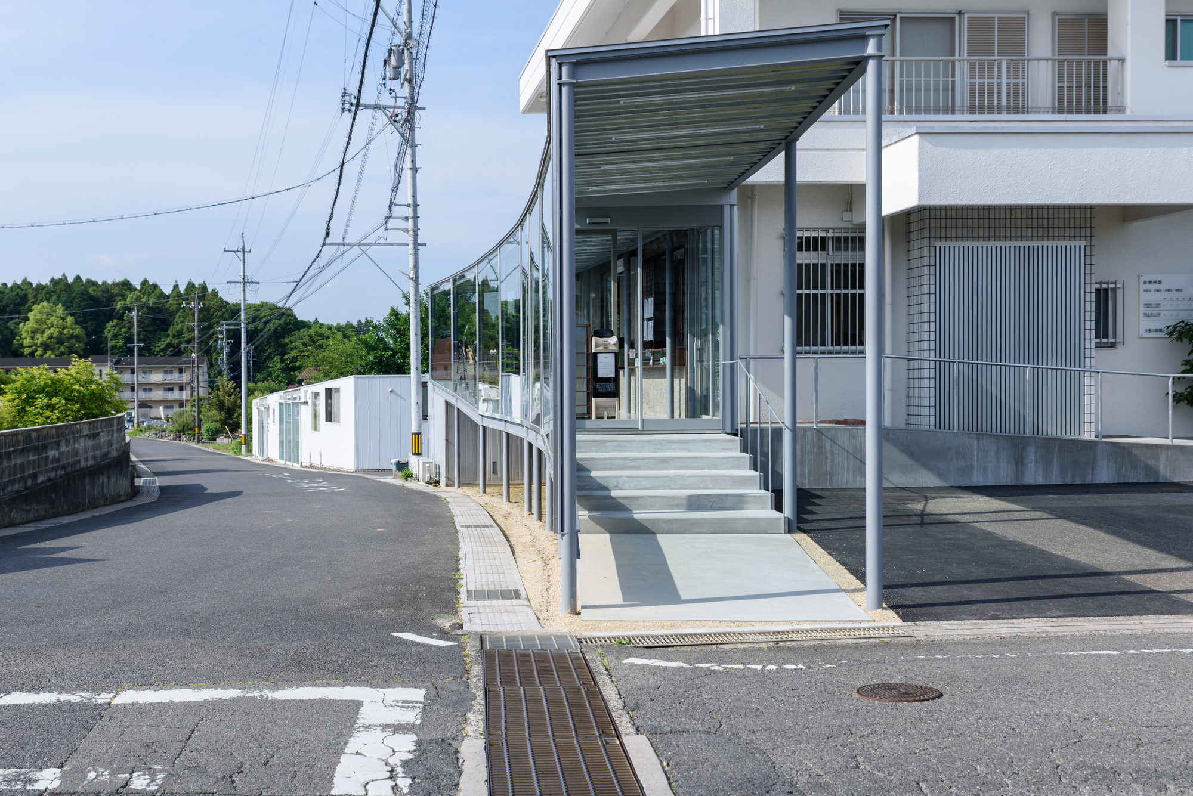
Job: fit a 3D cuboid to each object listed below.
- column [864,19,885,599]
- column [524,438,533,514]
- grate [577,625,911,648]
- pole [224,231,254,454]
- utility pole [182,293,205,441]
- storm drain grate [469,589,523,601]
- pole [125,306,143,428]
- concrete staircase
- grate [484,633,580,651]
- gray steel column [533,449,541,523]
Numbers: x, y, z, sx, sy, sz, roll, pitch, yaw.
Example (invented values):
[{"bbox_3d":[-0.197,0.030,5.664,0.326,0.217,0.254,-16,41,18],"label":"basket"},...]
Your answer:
[{"bbox_3d":[1.966,-0.540,8.450,0.120,4.100,0.120,0,1,0],"label":"column"},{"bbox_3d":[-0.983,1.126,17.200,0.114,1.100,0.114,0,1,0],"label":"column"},{"bbox_3d":[0.916,1.497,7.450,2.060,0.040,0.350,-1,-1,-3],"label":"grate"},{"bbox_3d":[-20.289,-3.055,68.000,1.720,12.650,0.500,-1,1,-23],"label":"pole"},{"bbox_3d":[-33.067,-2.527,98.000,1.800,12.200,0.500,-1,1,-27],"label":"utility pole"},{"bbox_3d":[-0.790,1.512,9.150,0.420,0.040,0.500,-1,-1,0],"label":"storm drain grate"},{"bbox_3d":[-47.312,-3.288,122.000,1.600,12.600,0.500,-1,1,-27],"label":"pole"},{"bbox_3d":[0.820,0.883,12.750,2.020,0.775,3.000,0,1,0],"label":"concrete staircase"},{"bbox_3d":[-0.408,1.504,7.350,0.590,0.040,0.500,-1,-1,0],"label":"grate"},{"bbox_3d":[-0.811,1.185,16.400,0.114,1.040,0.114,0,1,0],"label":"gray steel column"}]

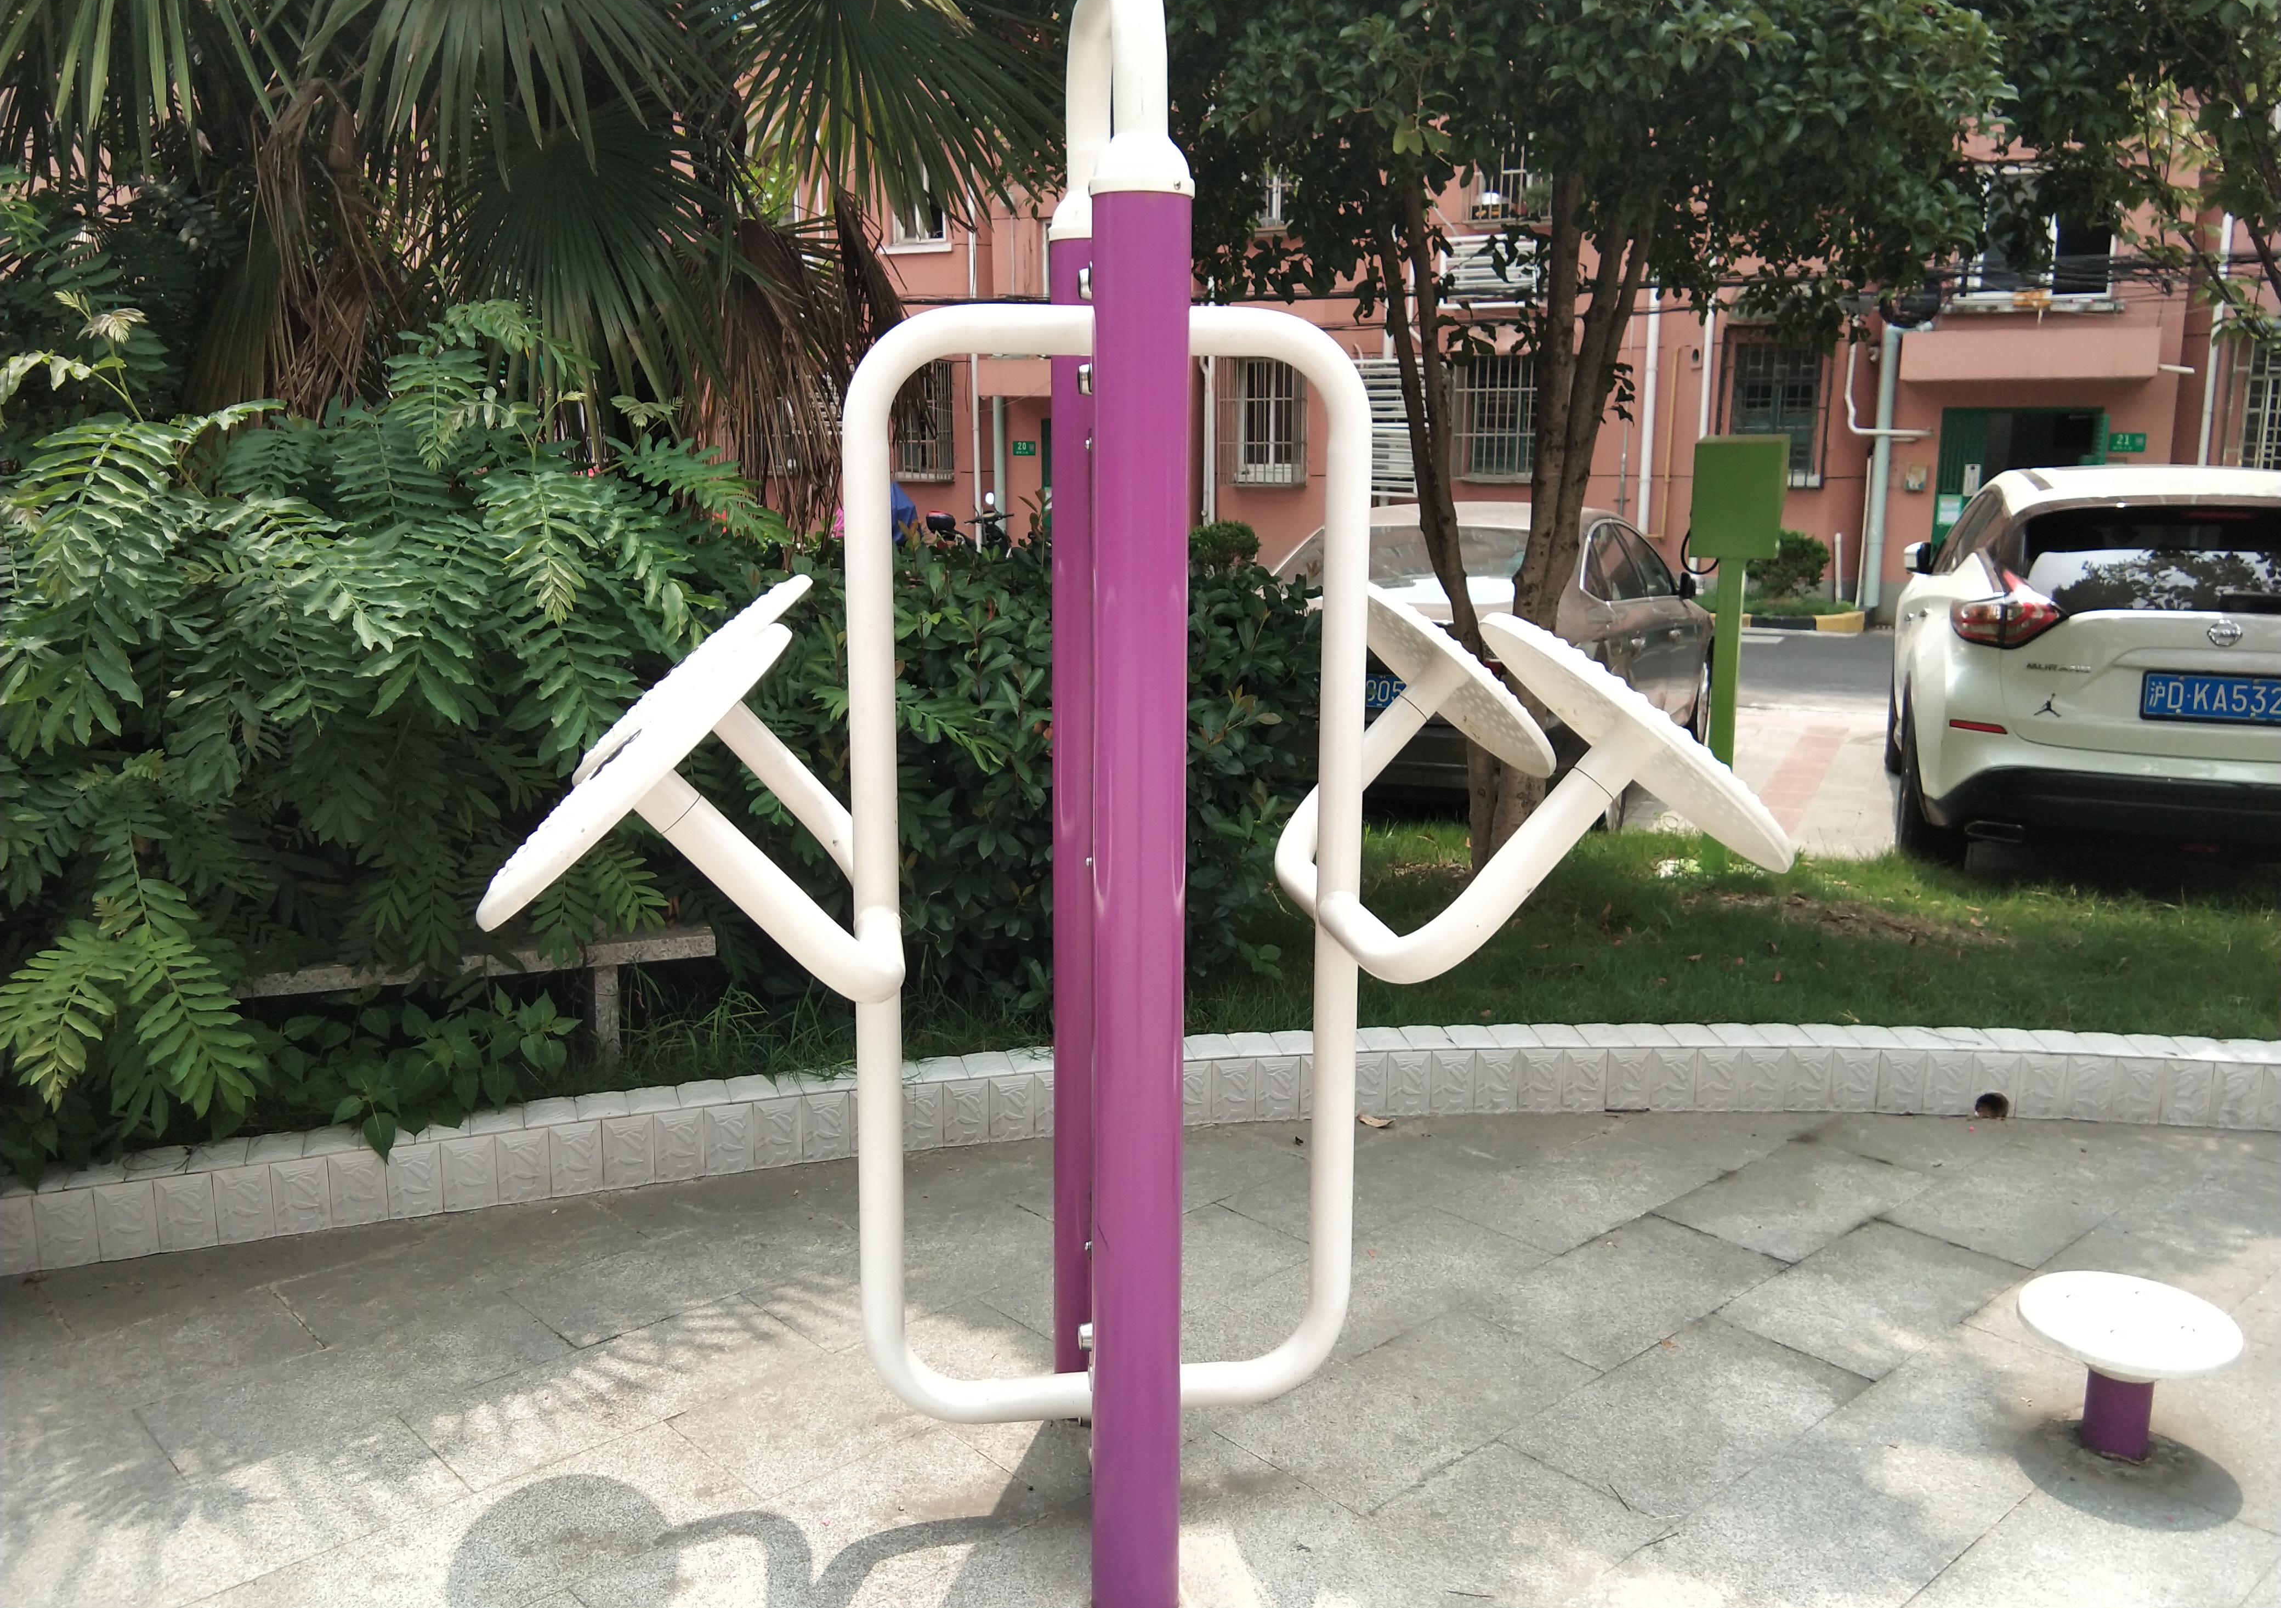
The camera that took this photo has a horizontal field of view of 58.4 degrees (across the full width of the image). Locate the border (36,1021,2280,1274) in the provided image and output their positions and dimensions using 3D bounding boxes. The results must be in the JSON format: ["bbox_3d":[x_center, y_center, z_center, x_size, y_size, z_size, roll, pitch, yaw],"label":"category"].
[{"bbox_3d":[0.155,0.666,4.414,4.850,0.150,0.600,-2,11,-9],"label":"border"}]

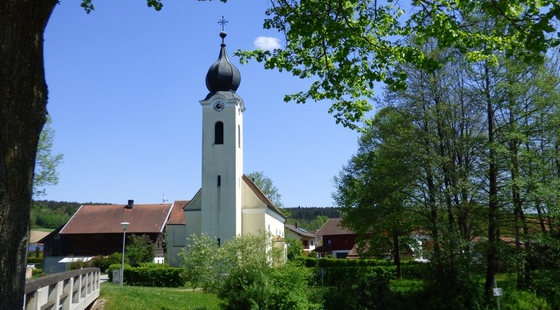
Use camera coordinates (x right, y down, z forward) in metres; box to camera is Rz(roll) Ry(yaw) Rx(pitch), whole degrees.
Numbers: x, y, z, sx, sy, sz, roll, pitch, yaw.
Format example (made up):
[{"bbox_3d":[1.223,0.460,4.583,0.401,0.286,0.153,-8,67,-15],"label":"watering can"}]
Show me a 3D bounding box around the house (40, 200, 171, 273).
[{"bbox_3d":[-23.046,11.544,73.512,15.570,9.950,12.600,-1,-11,0],"label":"house"}]

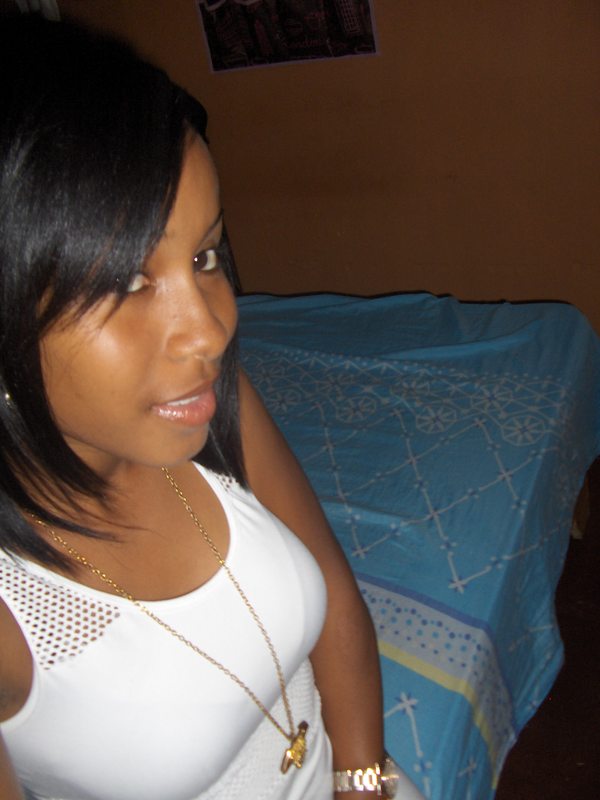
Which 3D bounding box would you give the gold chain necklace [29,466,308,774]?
[{"bbox_3d":[-0.098,0.160,0.615,0.180,0.280,0.125,12,39,31],"label":"gold chain necklace"}]

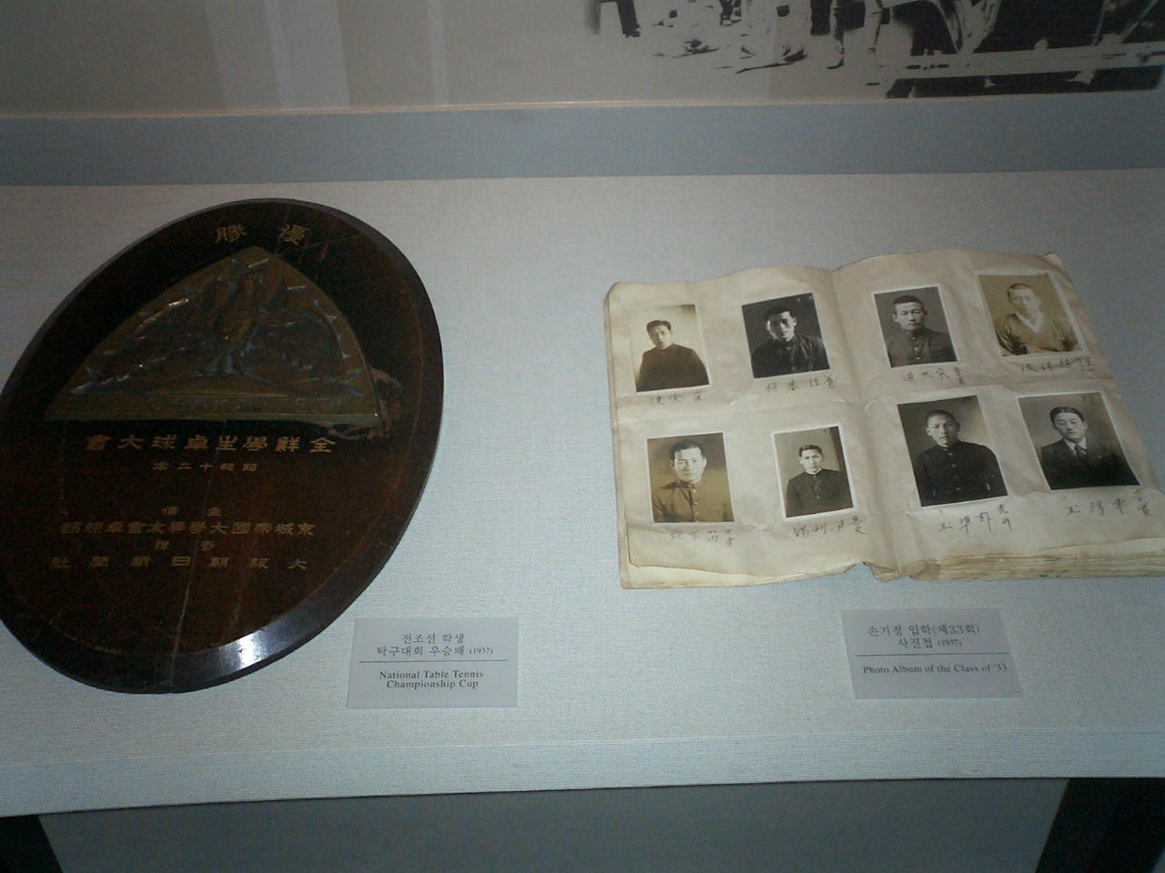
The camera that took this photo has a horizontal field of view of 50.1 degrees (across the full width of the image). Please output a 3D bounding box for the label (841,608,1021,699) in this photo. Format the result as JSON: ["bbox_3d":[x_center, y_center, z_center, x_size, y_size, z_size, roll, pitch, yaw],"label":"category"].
[{"bbox_3d":[0.212,0.131,0.759,0.100,0.004,0.059,0,54,-2],"label":"label"}]

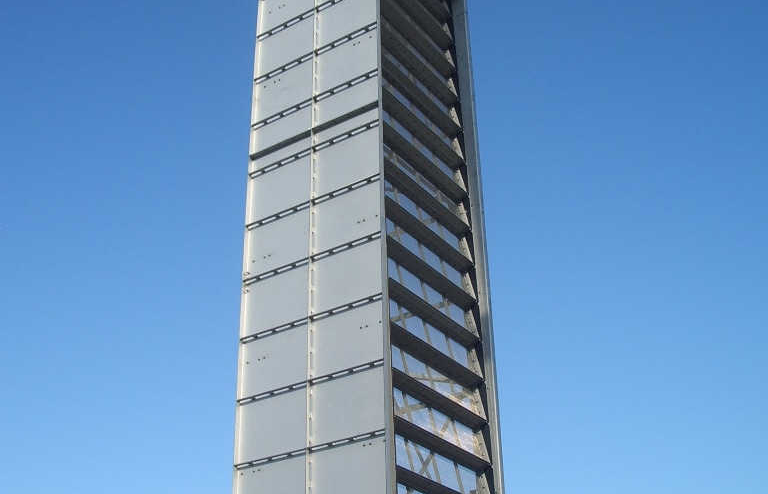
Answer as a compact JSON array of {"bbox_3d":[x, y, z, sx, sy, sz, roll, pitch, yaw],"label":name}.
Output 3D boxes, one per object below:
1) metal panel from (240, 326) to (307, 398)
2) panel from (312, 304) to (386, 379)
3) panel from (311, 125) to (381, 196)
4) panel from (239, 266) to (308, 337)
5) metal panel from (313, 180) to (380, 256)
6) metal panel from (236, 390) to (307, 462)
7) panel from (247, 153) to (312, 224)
[{"bbox_3d":[-1.286,1.315,12.063,1.004,0.782,0.070,-19,-34,29],"label":"metal panel"},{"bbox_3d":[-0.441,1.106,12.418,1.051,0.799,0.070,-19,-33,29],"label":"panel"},{"bbox_3d":[-0.481,-1.049,12.717,1.045,0.788,0.070,-19,-34,29],"label":"panel"},{"bbox_3d":[-1.301,0.626,12.445,1.004,0.794,0.070,-19,-34,29],"label":"panel"},{"bbox_3d":[-0.467,-0.359,12.334,1.045,0.790,0.070,-19,-34,29],"label":"metal panel"},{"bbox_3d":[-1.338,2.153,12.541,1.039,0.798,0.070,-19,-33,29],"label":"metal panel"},{"bbox_3d":[-1.330,-0.757,13.211,1.004,0.788,0.070,-19,-34,29],"label":"panel"}]

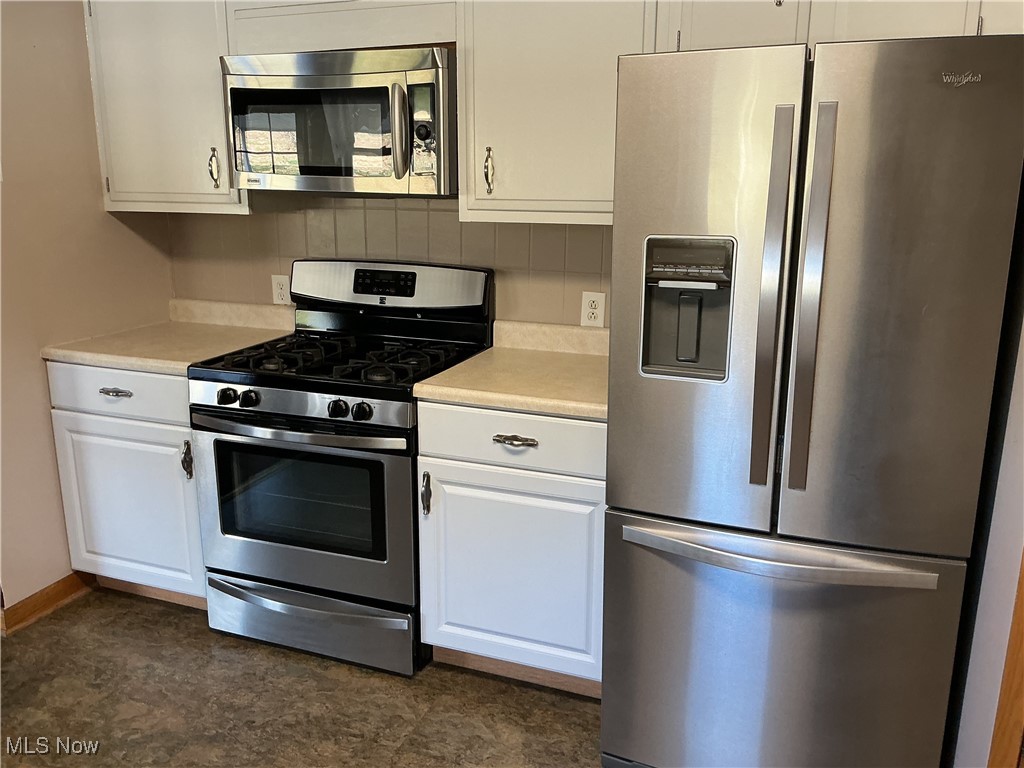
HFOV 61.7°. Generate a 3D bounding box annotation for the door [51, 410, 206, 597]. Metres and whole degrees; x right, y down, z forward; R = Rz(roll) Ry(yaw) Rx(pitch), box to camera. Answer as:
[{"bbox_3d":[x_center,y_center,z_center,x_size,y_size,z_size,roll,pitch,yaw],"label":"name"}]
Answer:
[{"bbox_3d":[-1.279,0.396,2.885,0.592,0.583,0.020,5,15,20],"label":"door"}]

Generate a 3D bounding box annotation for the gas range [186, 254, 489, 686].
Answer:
[{"bbox_3d":[-0.547,0.226,2.838,0.760,1.178,0.680,5,15,20],"label":"gas range"}]

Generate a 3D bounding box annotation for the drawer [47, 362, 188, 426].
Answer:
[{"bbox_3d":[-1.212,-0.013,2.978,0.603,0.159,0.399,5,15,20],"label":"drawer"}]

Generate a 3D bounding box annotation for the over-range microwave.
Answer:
[{"bbox_3d":[-0.472,-0.811,2.715,0.762,0.413,0.412,5,15,20],"label":"over-range microwave"}]

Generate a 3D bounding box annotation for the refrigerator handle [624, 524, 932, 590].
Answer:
[{"bbox_3d":[0.557,0.387,1.853,0.663,0.035,0.088,5,15,20],"label":"refrigerator handle"}]

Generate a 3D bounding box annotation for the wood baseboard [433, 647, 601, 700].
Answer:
[{"bbox_3d":[0.042,0.844,2.591,0.607,0.107,0.019,5,15,20],"label":"wood baseboard"}]

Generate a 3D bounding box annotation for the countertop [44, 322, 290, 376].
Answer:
[{"bbox_3d":[-1.173,-0.140,3.028,0.605,0.039,0.623,5,15,20],"label":"countertop"}]

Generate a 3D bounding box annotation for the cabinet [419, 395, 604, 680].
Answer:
[{"bbox_3d":[0.120,0.375,2.668,0.603,0.770,0.604,5,15,20],"label":"cabinet"}]

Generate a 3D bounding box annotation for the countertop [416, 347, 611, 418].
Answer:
[{"bbox_3d":[0.122,-0.018,2.555,0.612,0.039,0.623,5,15,20],"label":"countertop"}]

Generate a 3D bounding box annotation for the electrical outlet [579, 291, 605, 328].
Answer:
[{"bbox_3d":[0.264,-0.240,2.791,0.072,0.114,0.014,5,15,20],"label":"electrical outlet"}]

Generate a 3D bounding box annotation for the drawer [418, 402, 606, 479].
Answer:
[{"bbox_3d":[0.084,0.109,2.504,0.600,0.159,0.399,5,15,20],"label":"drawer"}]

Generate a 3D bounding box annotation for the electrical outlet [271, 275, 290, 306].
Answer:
[{"bbox_3d":[-0.864,-0.349,3.203,0.071,0.114,0.014,5,15,20],"label":"electrical outlet"}]

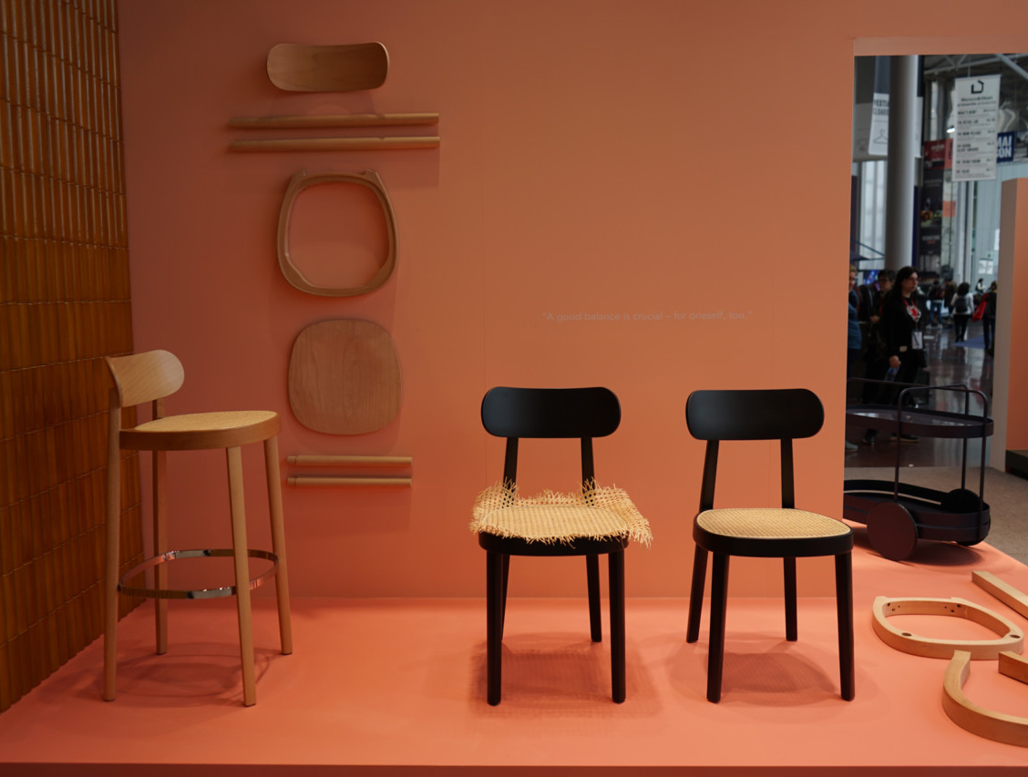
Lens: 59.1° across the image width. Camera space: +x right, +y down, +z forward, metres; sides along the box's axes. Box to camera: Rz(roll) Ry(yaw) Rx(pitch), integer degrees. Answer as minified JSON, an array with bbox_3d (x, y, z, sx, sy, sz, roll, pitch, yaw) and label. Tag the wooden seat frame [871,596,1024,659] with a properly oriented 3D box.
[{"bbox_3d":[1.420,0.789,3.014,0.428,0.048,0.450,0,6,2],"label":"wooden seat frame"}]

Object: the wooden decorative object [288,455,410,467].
[{"bbox_3d":[-0.600,0.265,3.319,0.459,0.035,0.036,0,6,2],"label":"wooden decorative object"}]

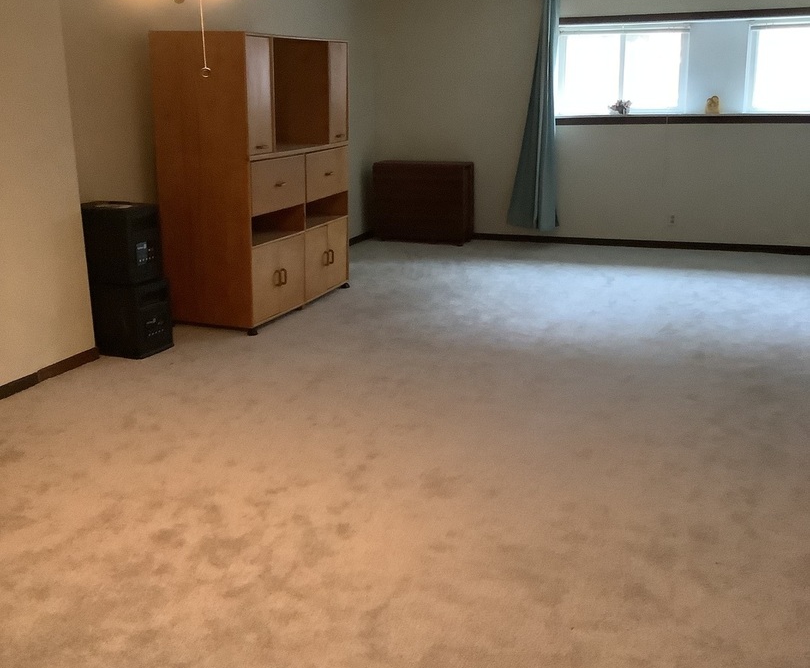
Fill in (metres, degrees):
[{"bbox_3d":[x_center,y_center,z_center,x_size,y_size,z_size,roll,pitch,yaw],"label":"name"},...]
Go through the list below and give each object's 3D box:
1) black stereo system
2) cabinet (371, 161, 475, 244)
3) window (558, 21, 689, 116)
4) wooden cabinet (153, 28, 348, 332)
[{"bbox_3d":[-1.553,-0.299,5.259,0.425,0.792,0.281,4,15,21],"label":"black stereo system"},{"bbox_3d":[0.163,-1.200,8.821,0.849,0.712,0.301,4,15,21],"label":"cabinet"},{"bbox_3d":[1.846,-2.237,8.258,1.110,0.712,0.090,4,15,21],"label":"window"},{"bbox_3d":[-0.907,-0.999,6.118,0.593,1.677,1.434,4,15,19],"label":"wooden cabinet"}]

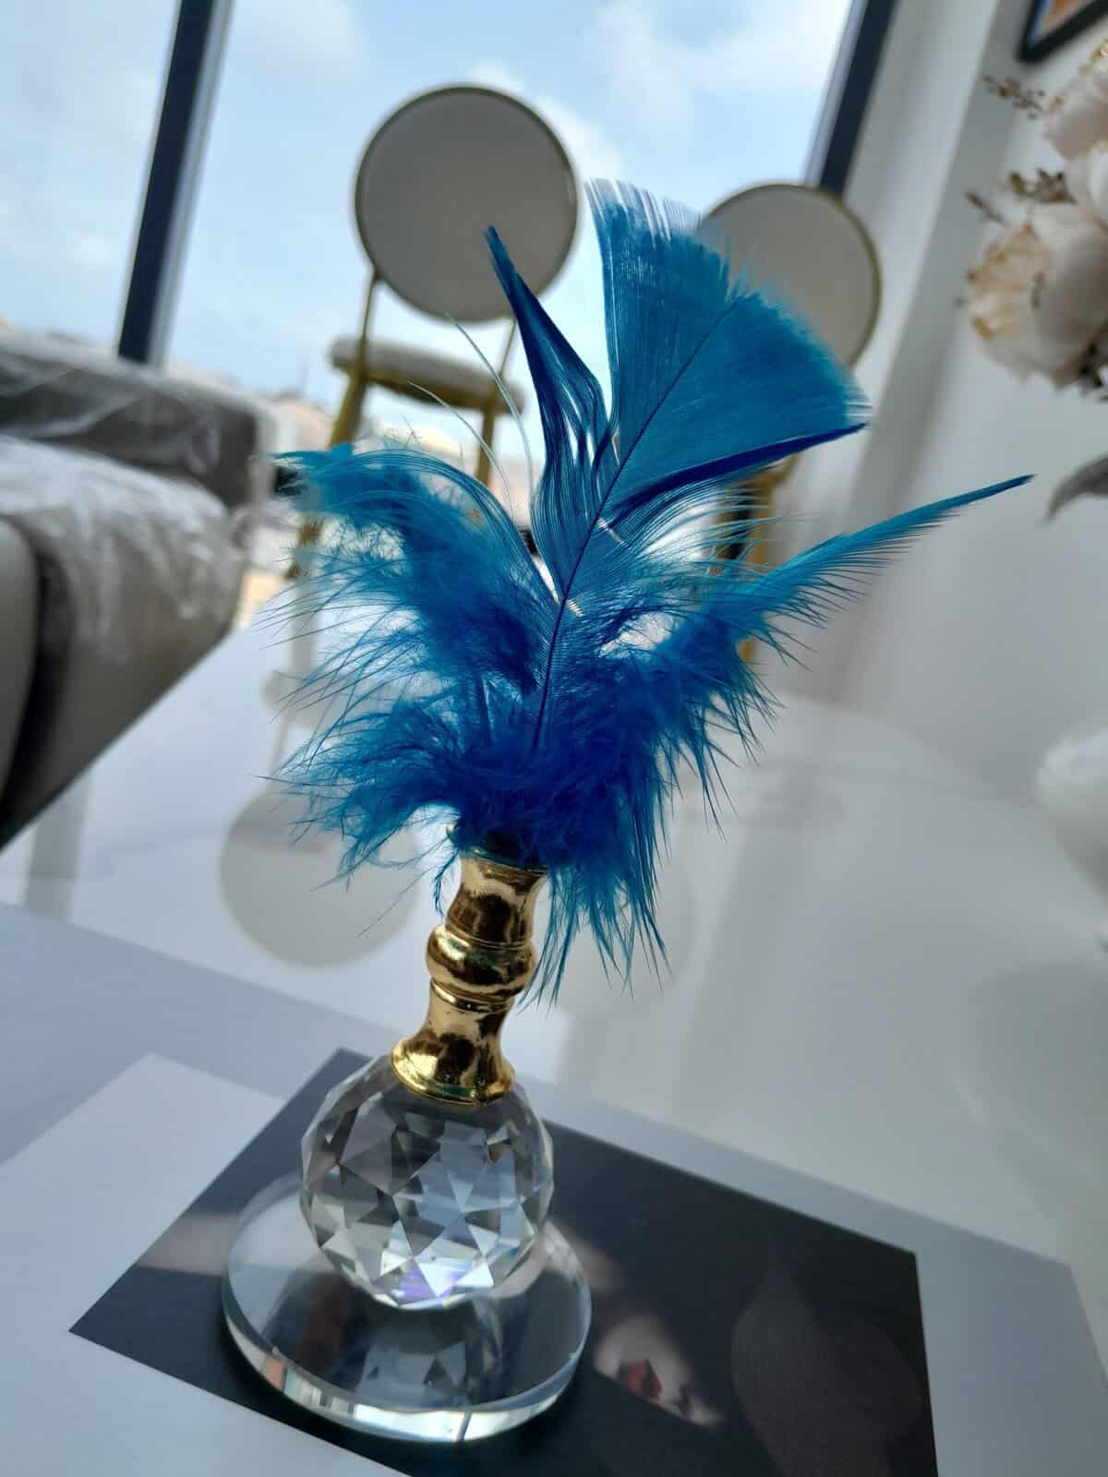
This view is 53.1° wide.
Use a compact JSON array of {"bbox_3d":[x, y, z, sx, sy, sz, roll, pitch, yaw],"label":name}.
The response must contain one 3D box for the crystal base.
[{"bbox_3d":[-0.025,0.093,0.192,0.063,0.005,0.063,14,10,0],"label":"crystal base"}]

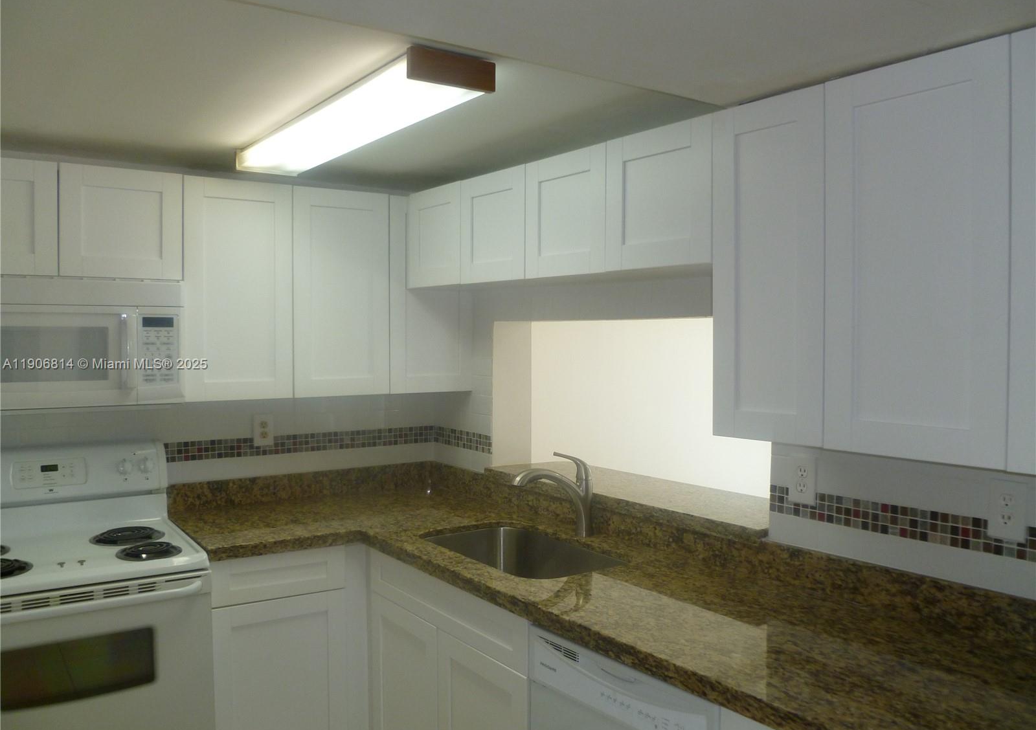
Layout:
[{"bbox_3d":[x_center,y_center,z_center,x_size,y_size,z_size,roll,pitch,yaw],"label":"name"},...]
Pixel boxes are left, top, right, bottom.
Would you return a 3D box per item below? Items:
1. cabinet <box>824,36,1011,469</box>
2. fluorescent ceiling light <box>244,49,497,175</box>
[{"bbox_3d":[0.741,-0.197,1.570,0.022,0.756,0.371,-1,2,-36],"label":"cabinet"},{"bbox_3d":[-0.483,-0.646,2.283,0.213,0.067,1.227,-2,3,-34],"label":"fluorescent ceiling light"}]

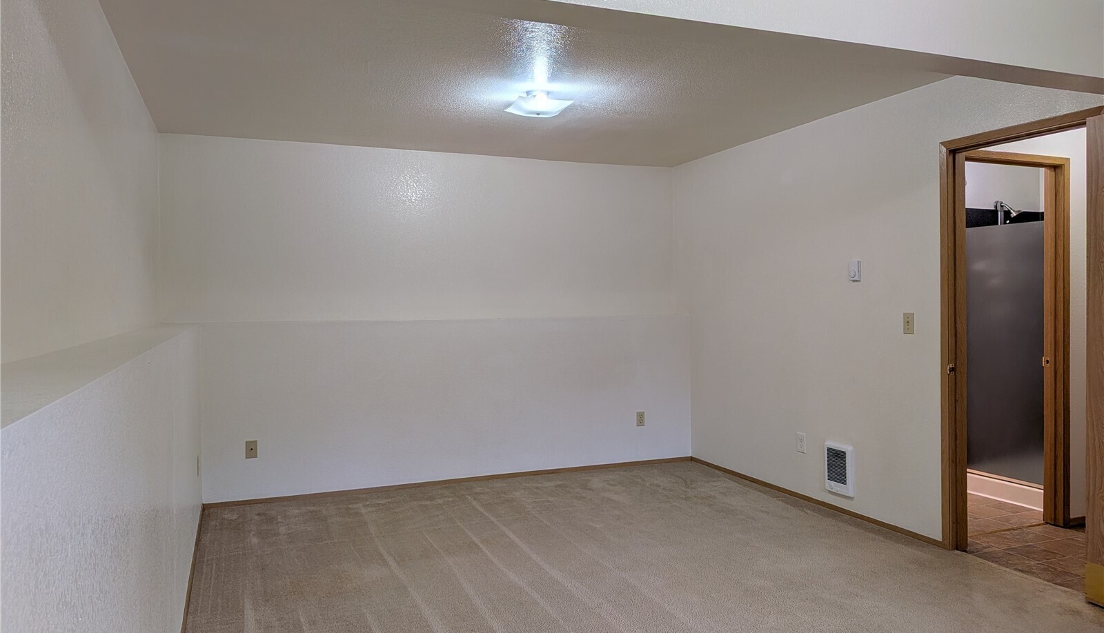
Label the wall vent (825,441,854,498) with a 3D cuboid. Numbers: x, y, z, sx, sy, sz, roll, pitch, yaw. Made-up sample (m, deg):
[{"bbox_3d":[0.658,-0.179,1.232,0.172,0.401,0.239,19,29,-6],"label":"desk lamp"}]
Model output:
[{"bbox_3d":[1.740,0.929,4.635,0.025,0.300,0.232,-1,1,-22],"label":"wall vent"}]

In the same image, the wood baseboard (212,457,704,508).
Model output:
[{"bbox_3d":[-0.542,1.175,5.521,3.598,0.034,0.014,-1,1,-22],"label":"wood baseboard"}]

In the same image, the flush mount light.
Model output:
[{"bbox_3d":[-0.072,-1.135,4.108,0.305,0.122,0.305,-1,1,-22],"label":"flush mount light"}]

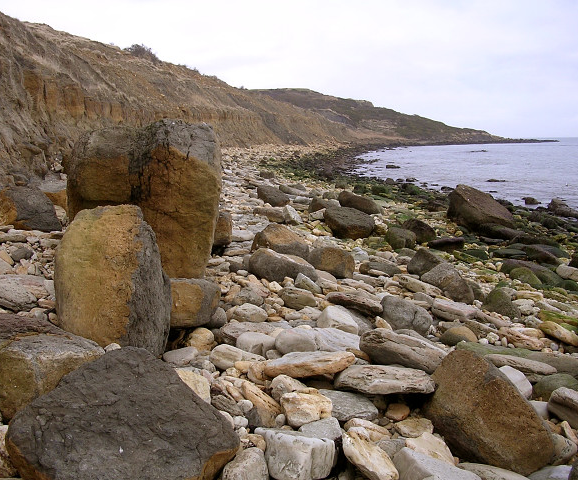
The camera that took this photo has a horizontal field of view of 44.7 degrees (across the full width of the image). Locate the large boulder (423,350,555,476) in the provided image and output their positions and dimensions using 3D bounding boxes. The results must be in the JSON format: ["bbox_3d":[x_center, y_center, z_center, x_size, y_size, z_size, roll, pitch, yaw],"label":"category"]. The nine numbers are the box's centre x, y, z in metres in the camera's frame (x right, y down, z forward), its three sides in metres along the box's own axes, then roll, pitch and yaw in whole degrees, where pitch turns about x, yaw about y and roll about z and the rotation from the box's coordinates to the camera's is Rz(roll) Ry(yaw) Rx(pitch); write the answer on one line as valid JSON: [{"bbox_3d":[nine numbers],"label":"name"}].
[{"bbox_3d":[1.000,0.844,3.609,0.420,0.470,0.680,-7,11,-41],"label":"large boulder"}]

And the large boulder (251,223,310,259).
[{"bbox_3d":[-0.104,0.022,8.706,0.690,0.432,0.518,3,9,20],"label":"large boulder"}]

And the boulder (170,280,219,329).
[{"bbox_3d":[-0.785,0.494,5.507,0.447,0.357,0.358,2,8,12],"label":"boulder"}]

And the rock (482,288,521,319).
[{"bbox_3d":[2.040,0.608,6.748,0.362,0.255,0.289,3,9,20],"label":"rock"}]

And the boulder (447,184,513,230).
[{"bbox_3d":[3.886,-0.667,14.266,1.238,0.892,0.991,4,9,25],"label":"boulder"}]

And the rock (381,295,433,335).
[{"bbox_3d":[1.010,0.632,5.986,0.420,0.302,0.315,3,9,20],"label":"rock"}]

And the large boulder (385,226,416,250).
[{"bbox_3d":[1.660,-0.023,10.427,0.442,0.343,0.376,0,8,0],"label":"large boulder"}]

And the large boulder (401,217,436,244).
[{"bbox_3d":[2.079,-0.138,11.284,0.586,0.399,0.440,3,9,20],"label":"large boulder"}]

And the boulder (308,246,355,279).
[{"bbox_3d":[0.489,0.258,8.126,0.526,0.339,0.421,-1,8,-10],"label":"boulder"}]

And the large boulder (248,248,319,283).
[{"bbox_3d":[-0.063,0.282,7.906,0.788,0.328,0.473,4,9,25],"label":"large boulder"}]

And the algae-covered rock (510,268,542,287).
[{"bbox_3d":[2.798,0.442,8.300,0.366,0.239,0.293,2,9,15],"label":"algae-covered rock"}]

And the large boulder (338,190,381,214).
[{"bbox_3d":[1.505,-0.793,15.018,0.923,0.517,0.554,4,9,25],"label":"large boulder"}]

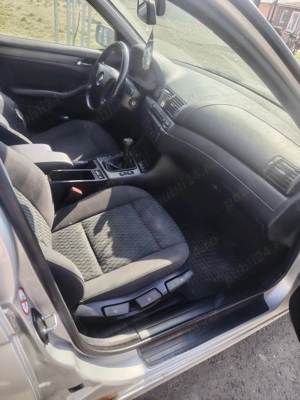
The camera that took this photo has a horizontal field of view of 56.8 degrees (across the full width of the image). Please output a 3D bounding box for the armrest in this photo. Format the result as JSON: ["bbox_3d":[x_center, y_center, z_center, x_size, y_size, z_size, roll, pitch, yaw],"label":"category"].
[{"bbox_3d":[-0.471,-0.159,1.133,0.290,0.080,0.145,-7,33,-27],"label":"armrest"}]

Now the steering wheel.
[{"bbox_3d":[-0.224,-0.653,1.470,0.090,0.380,0.380,19,20,-38],"label":"steering wheel"}]

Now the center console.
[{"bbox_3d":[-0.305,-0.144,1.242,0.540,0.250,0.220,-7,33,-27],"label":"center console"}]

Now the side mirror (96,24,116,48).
[{"bbox_3d":[-0.283,-1.052,1.793,0.100,0.135,0.180,-12,36,-34],"label":"side mirror"}]

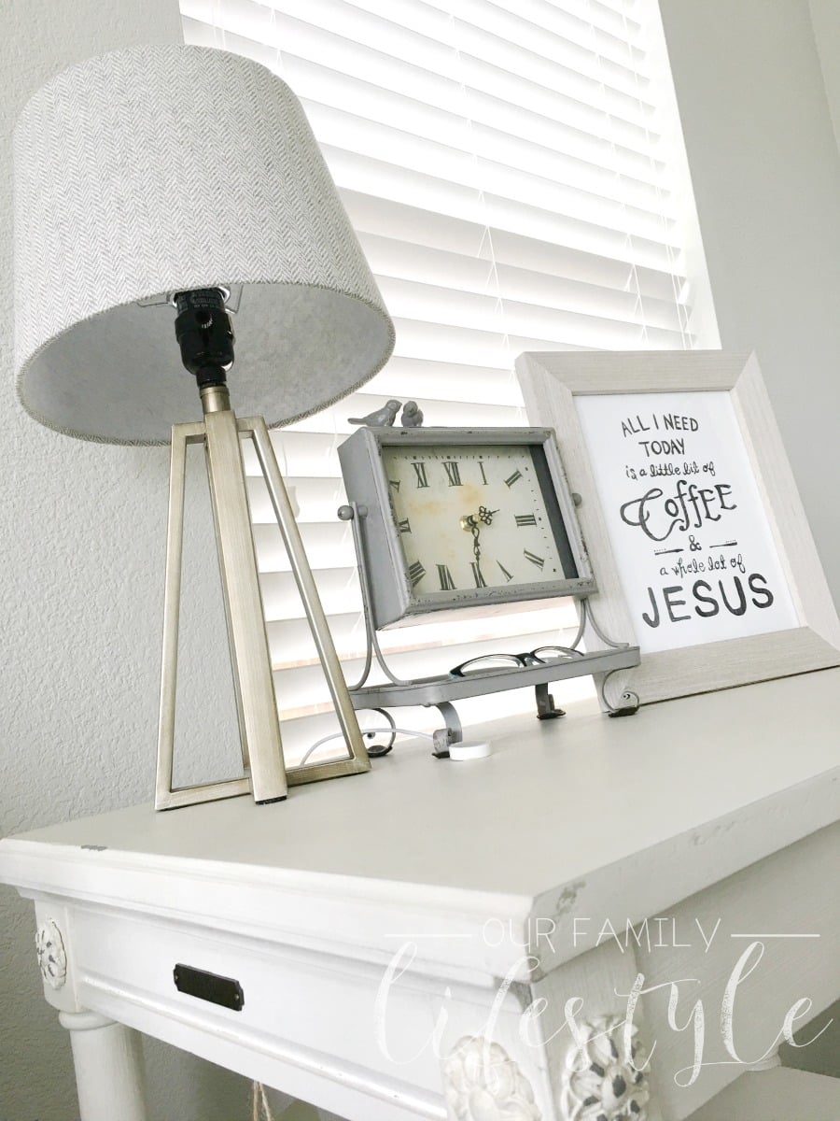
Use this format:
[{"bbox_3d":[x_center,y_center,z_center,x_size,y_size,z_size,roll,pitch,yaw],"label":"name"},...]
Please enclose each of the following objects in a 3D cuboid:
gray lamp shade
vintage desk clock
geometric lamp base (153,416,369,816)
[{"bbox_3d":[-0.168,-0.222,0.692,0.267,0.185,0.267,-11,-9,-13],"label":"gray lamp shade"},{"bbox_3d":[0.049,0.015,0.778,0.256,0.258,0.126,-5,-7,-34],"label":"vintage desk clock"},{"bbox_3d":[-0.126,0.029,0.660,0.139,0.261,0.139,-8,-6,-12],"label":"geometric lamp base"}]

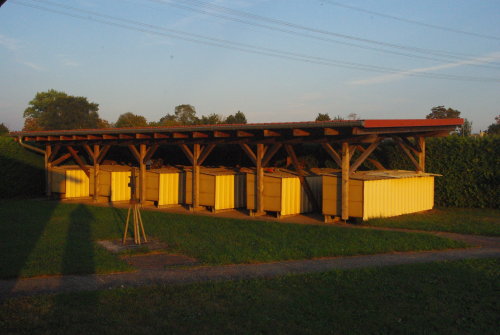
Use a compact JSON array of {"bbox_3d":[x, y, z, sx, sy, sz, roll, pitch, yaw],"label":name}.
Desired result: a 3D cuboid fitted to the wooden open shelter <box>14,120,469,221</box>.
[{"bbox_3d":[-1.711,-0.148,20.614,16.420,2.750,5.720,1,2,41],"label":"wooden open shelter"}]

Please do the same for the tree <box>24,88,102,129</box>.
[{"bbox_3d":[-22.423,-4.661,69.918,9.586,9.562,9.107,0,1,-18],"label":"tree"}]

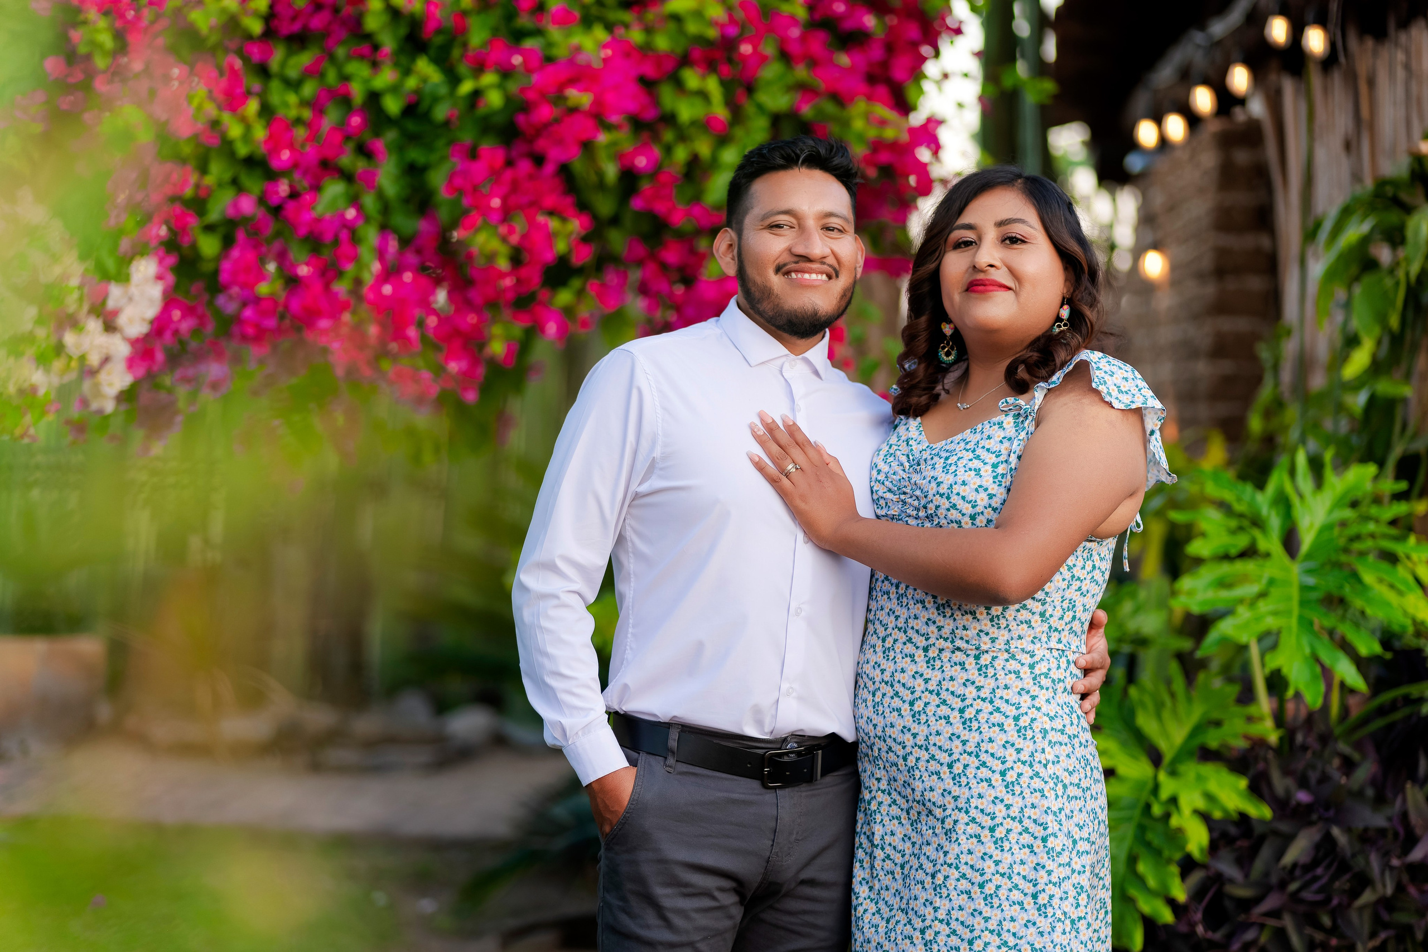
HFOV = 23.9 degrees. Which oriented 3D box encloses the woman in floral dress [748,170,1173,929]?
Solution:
[{"bbox_3d":[0.295,0.450,4.080,0.520,1.640,0.420,1,2,36],"label":"woman in floral dress"}]

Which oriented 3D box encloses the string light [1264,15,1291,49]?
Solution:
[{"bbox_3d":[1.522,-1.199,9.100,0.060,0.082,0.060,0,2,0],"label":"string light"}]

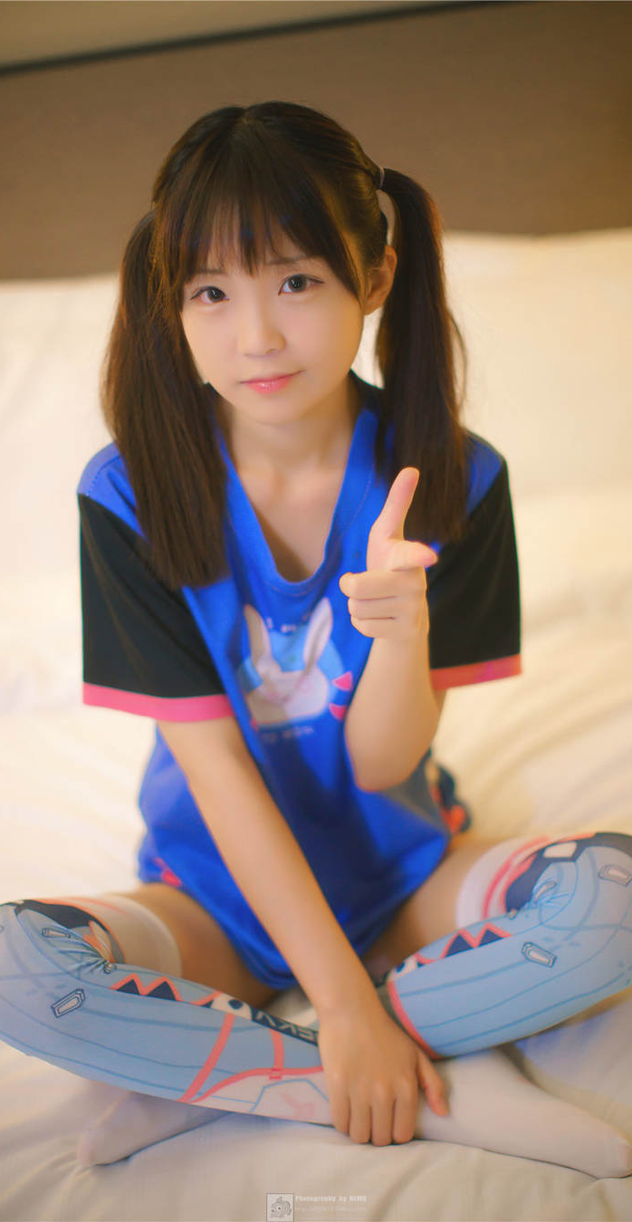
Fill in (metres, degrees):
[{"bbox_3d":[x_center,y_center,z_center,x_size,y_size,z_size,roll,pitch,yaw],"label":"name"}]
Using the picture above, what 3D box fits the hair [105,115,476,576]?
[{"bbox_3d":[-0.022,-0.220,1.361,0.271,0.363,0.225,-2,16,11],"label":"hair"}]

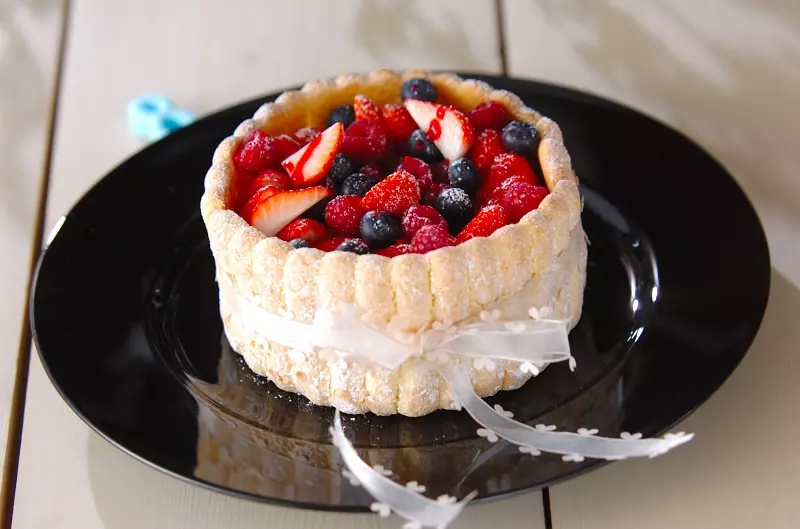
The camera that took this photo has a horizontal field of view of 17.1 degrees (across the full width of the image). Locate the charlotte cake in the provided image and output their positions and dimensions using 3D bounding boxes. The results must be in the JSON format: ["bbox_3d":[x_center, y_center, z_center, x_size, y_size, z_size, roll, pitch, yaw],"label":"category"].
[{"bbox_3d":[-0.002,-0.013,1.100,0.157,0.069,0.157,-3,37,2],"label":"charlotte cake"}]

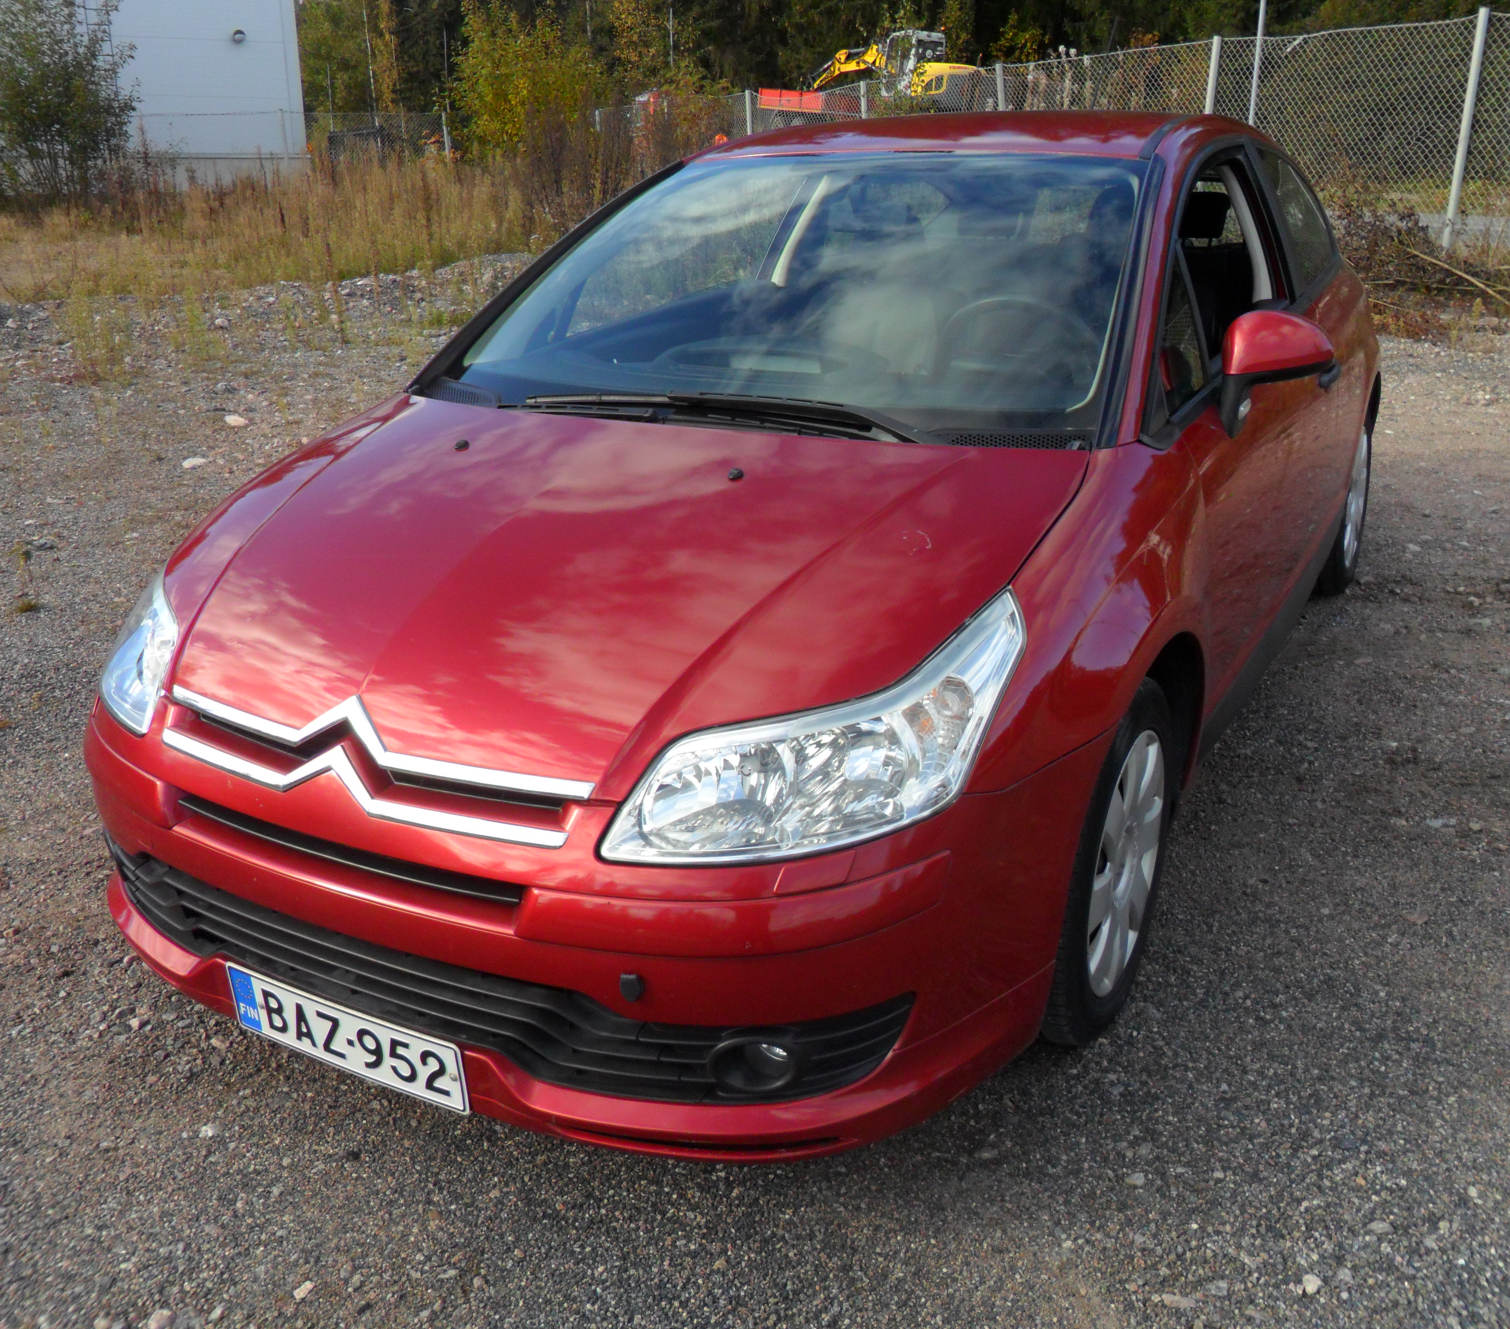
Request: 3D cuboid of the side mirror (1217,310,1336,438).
[{"bbox_3d":[0.904,-0.499,2.412,0.200,0.220,0.130,10,24,28],"label":"side mirror"}]

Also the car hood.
[{"bbox_3d":[-0.320,-0.211,2.159,1.440,0.200,0.971,10,37,28],"label":"car hood"}]

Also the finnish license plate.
[{"bbox_3d":[-0.574,0.517,1.926,0.442,0.118,0.012,10,27,28],"label":"finnish license plate"}]

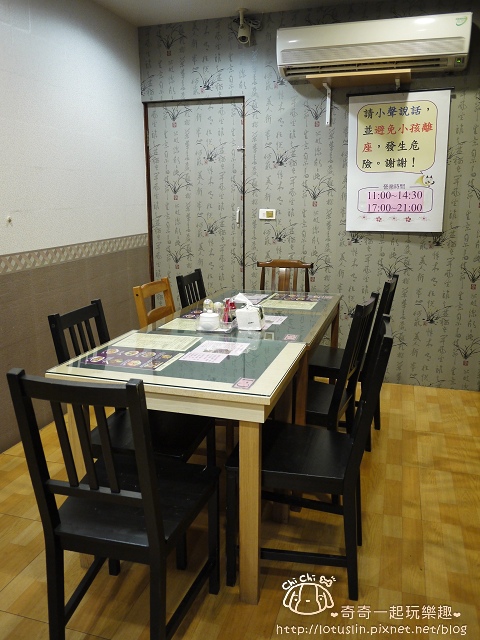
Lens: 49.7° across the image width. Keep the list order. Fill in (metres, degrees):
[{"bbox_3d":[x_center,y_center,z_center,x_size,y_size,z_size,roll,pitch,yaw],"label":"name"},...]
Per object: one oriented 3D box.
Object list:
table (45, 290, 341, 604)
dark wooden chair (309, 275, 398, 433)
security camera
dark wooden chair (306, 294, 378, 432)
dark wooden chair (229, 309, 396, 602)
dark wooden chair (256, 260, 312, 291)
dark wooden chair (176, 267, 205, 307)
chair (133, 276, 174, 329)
[{"bbox_3d":[-0.011,0.369,2.502,0.759,0.740,1.786,4,13,17],"label":"table"},{"bbox_3d":[0.574,0.209,2.843,0.490,0.900,0.420,5,14,22],"label":"dark wooden chair"},{"bbox_3d":[0.025,-1.905,3.375,0.085,0.215,0.130,-1,13,-4],"label":"security camera"},{"bbox_3d":[0.306,0.338,2.273,0.490,0.900,0.420,6,14,24],"label":"dark wooden chair"},{"bbox_3d":[0.245,0.444,1.804,0.490,0.900,0.420,4,13,15],"label":"dark wooden chair"},{"bbox_3d":[0.257,0.085,3.413,0.430,0.890,0.480,3,13,14],"label":"dark wooden chair"},{"bbox_3d":[-0.059,0.188,2.939,0.490,0.900,0.420,3,13,13],"label":"dark wooden chair"},{"bbox_3d":[-0.211,0.276,2.552,0.480,0.900,0.400,4,13,19],"label":"chair"}]

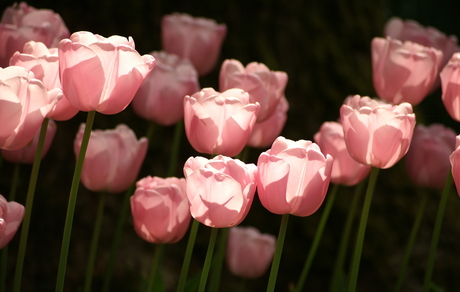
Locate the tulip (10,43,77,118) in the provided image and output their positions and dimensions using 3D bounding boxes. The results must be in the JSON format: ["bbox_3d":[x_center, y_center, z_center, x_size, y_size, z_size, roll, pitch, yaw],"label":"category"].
[{"bbox_3d":[-0.164,-0.058,2.560,0.066,0.066,0.066,7,9,0],"label":"tulip"}]

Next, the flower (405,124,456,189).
[{"bbox_3d":[0.209,0.011,3.000,0.055,0.063,0.055,8,9,0],"label":"flower"}]

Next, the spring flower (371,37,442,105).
[{"bbox_3d":[0.162,-0.068,2.630,0.064,0.059,0.062,7,5,0],"label":"spring flower"}]

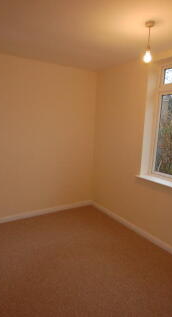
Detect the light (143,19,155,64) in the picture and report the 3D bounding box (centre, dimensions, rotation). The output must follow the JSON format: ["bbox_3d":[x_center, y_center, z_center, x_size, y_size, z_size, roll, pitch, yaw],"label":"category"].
[{"bbox_3d":[0.562,-1.045,1.785,0.086,0.340,0.086,5,9,17],"label":"light"}]

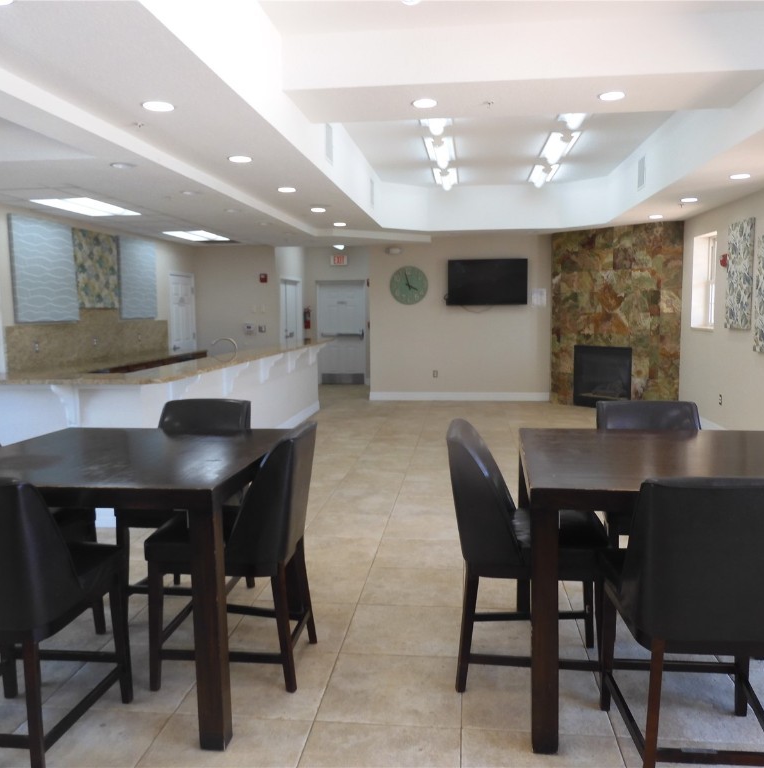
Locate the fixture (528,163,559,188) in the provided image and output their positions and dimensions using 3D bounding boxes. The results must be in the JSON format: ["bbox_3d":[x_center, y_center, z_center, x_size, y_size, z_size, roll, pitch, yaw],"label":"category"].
[{"bbox_3d":[2.167,-2.778,9.537,0.315,0.090,1.220,0,6,7],"label":"fixture"}]

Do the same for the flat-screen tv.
[{"bbox_3d":[1.657,-1.589,11.118,1.235,0.710,0.080,0,6,7],"label":"flat-screen tv"}]

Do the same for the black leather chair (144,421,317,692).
[{"bbox_3d":[-0.604,0.693,3.036,0.610,1.025,0.530,0,6,7],"label":"black leather chair"}]

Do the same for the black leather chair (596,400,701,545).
[{"bbox_3d":[1.310,0.632,3.365,0.530,1.025,0.610,0,6,7],"label":"black leather chair"}]

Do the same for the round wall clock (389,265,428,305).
[{"bbox_3d":[0.436,-1.572,11.334,0.610,0.610,0.040,0,6,7],"label":"round wall clock"}]

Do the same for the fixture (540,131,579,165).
[{"bbox_3d":[1.966,-2.598,7.879,0.315,0.090,1.220,0,6,7],"label":"fixture"}]

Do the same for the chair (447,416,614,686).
[{"bbox_3d":[0.608,0.685,2.934,0.610,1.030,0.530,0,6,10],"label":"chair"}]

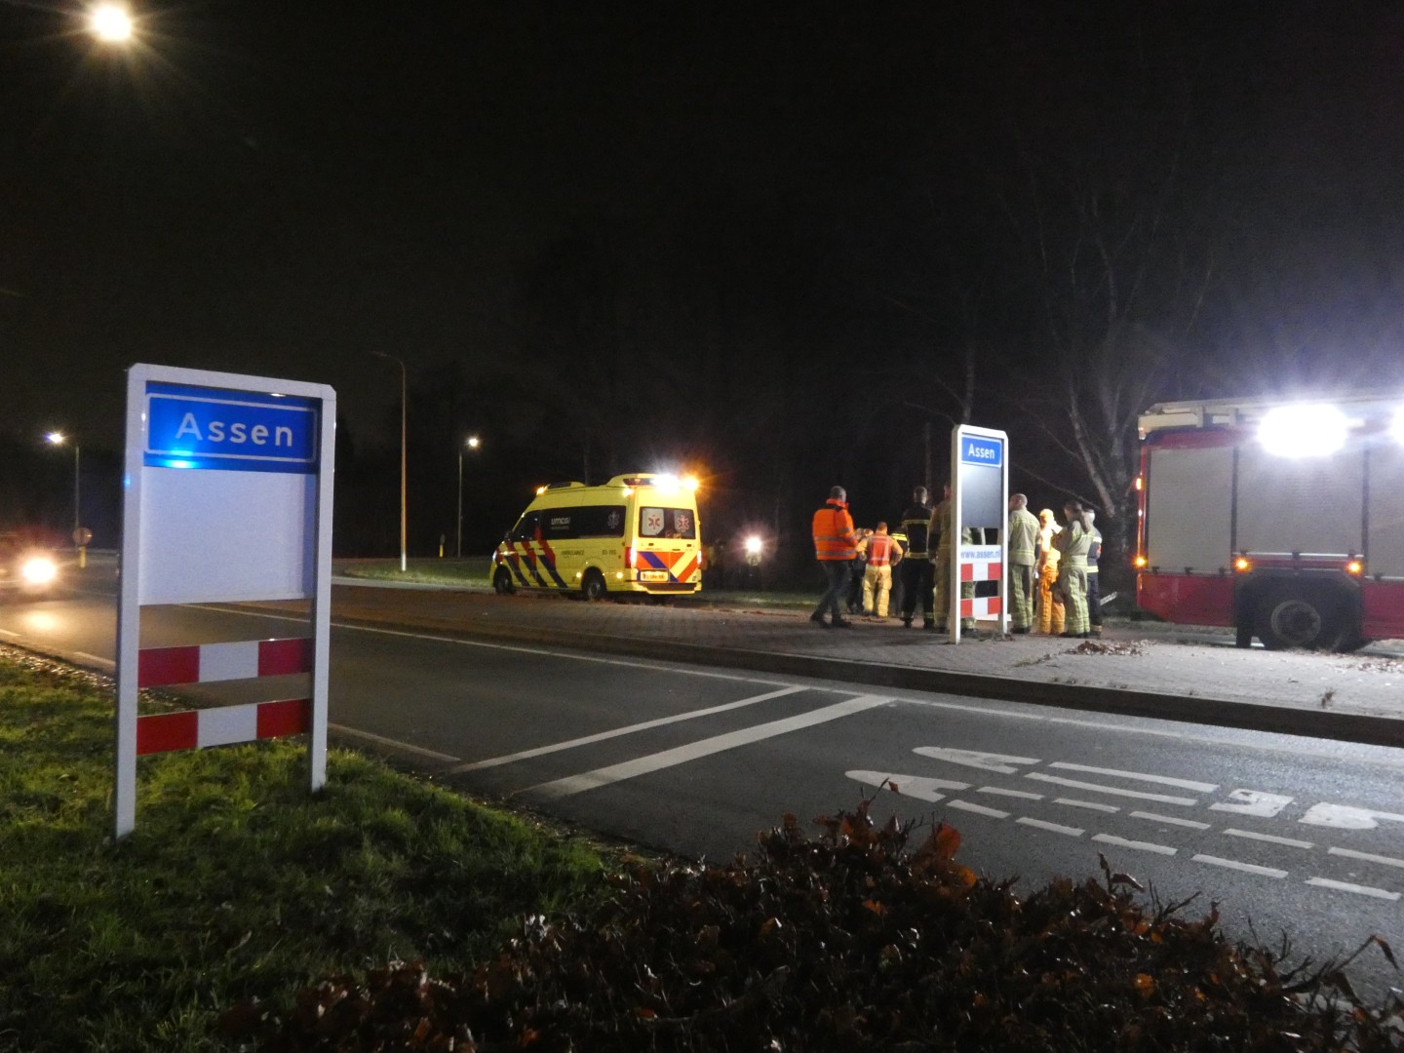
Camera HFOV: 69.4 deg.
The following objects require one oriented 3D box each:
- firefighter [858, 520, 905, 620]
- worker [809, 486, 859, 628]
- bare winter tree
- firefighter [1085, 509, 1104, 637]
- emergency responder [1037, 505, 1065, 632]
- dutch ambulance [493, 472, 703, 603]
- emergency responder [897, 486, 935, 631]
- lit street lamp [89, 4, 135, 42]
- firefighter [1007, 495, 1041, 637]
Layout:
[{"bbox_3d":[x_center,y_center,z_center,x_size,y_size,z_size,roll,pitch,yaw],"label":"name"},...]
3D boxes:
[{"bbox_3d":[3.211,0.773,18.100,0.780,1.720,0.450,0,0,-3],"label":"firefighter"},{"bbox_3d":[1.689,0.391,12.900,0.580,1.830,0.580,1,0,-44],"label":"worker"},{"bbox_3d":[7.134,-2.686,17.800,4.000,8.600,3.900,0,0,0],"label":"bare winter tree"},{"bbox_3d":[5.124,0.616,13.400,0.520,1.700,0.420,1,0,-34],"label":"firefighter"},{"bbox_3d":[4.602,0.594,13.400,0.450,1.680,0.500,0,0,41],"label":"emergency responder"},{"bbox_3d":[-2.750,0.250,24.500,2.040,2.860,5.980,1,0,-42],"label":"dutch ambulance"},{"bbox_3d":[2.777,0.387,13.000,0.560,1.830,0.400,0,0,-5],"label":"emergency responder"},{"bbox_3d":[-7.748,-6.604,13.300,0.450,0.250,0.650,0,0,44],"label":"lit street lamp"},{"bbox_3d":[4.131,0.468,13.100,0.550,1.800,0.420,0,0,-20],"label":"firefighter"}]

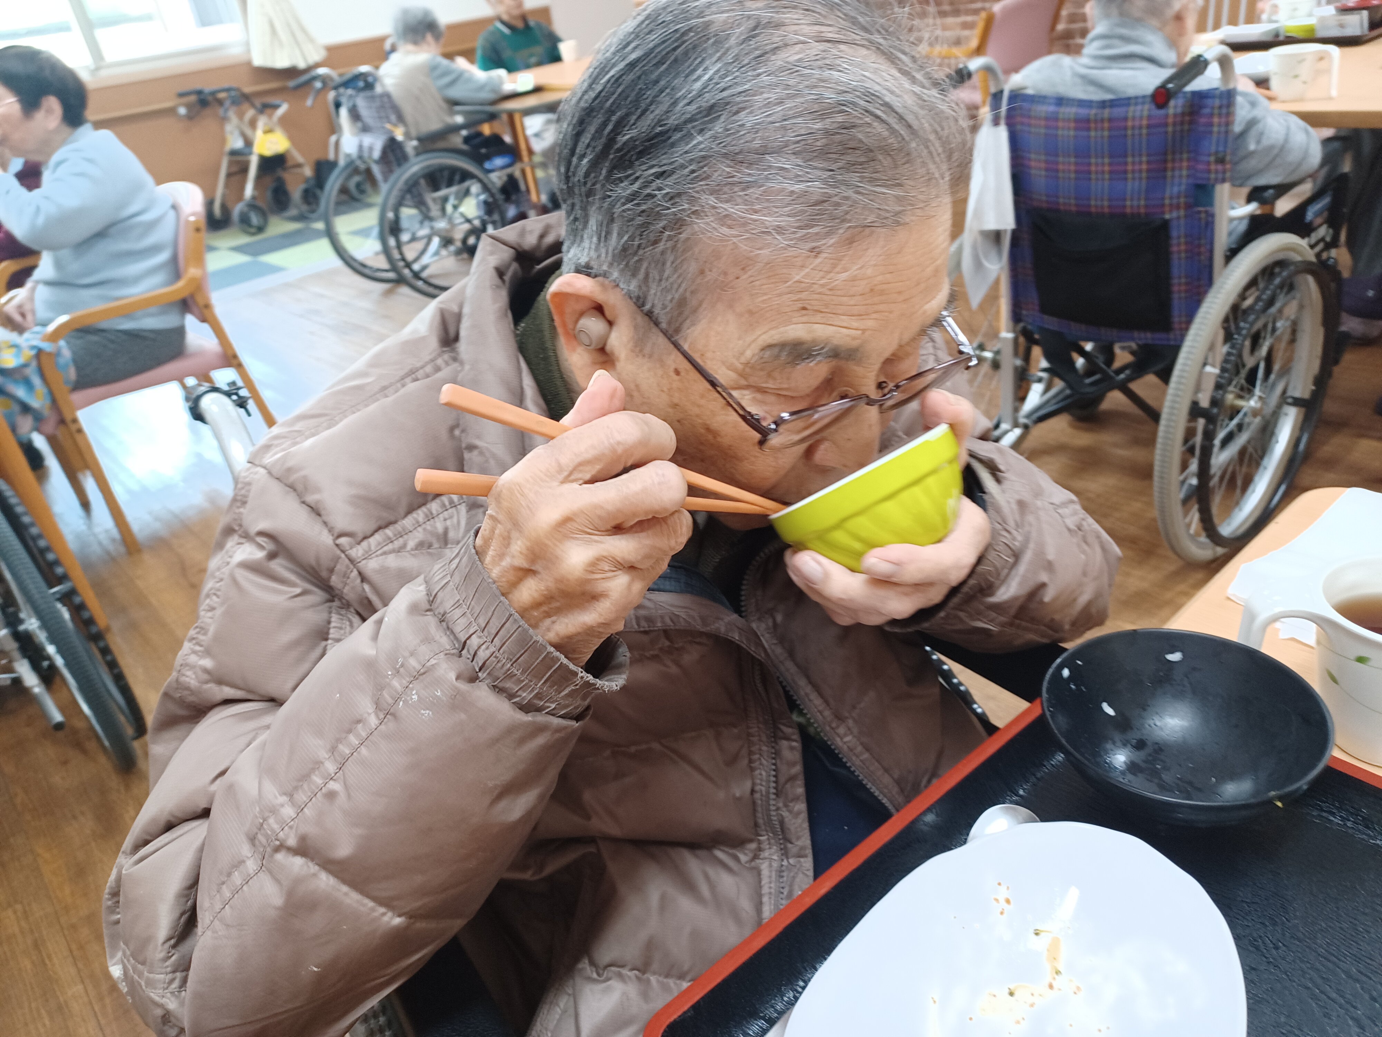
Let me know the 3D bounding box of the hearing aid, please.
[{"bbox_3d":[-0.047,-0.089,0.472,0.020,0.019,0.018,-22,57,-32],"label":"hearing aid"}]

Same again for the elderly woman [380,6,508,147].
[{"bbox_3d":[-1.015,-1.685,4.374,0.700,1.040,0.500,-30,36,-35],"label":"elderly woman"}]

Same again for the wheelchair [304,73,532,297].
[{"bbox_3d":[-1.086,-1.518,4.371,1.000,0.930,0.600,-30,36,-35],"label":"wheelchair"}]

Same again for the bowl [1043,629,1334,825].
[{"bbox_3d":[0.256,0.119,0.527,0.134,0.052,0.134,-6,29,3],"label":"bowl"}]

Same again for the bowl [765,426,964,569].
[{"bbox_3d":[0.097,-0.001,0.498,0.104,0.052,0.104,-27,-3,2],"label":"bowl"}]

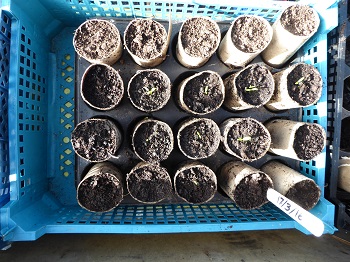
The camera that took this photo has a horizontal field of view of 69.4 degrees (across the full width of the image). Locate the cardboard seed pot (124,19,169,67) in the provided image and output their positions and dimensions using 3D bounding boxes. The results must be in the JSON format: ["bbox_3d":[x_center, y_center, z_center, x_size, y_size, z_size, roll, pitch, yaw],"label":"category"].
[{"bbox_3d":[-0.033,-0.099,0.311,0.045,0.098,0.045,0,95,-4],"label":"cardboard seed pot"}]

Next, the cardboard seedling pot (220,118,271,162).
[{"bbox_3d":[0.079,0.007,0.316,0.045,0.098,0.045,0,92,1],"label":"cardboard seedling pot"}]

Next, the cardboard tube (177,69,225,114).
[{"bbox_3d":[0.026,-0.045,0.310,0.044,0.097,0.044,0,97,-4],"label":"cardboard tube"}]

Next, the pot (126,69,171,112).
[{"bbox_3d":[-0.031,-0.045,0.312,0.045,0.098,0.045,0,93,-6],"label":"pot"}]

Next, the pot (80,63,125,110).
[{"bbox_3d":[-0.079,-0.047,0.306,0.045,0.098,0.045,0,93,-6],"label":"pot"}]

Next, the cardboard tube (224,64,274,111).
[{"bbox_3d":[0.079,-0.046,0.314,0.044,0.097,0.044,0,89,-7],"label":"cardboard tube"}]

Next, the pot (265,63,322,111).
[{"bbox_3d":[0.134,-0.047,0.319,0.044,0.097,0.044,0,87,-7],"label":"pot"}]

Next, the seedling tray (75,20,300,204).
[{"bbox_3d":[0.021,-0.021,0.334,0.281,0.050,0.228,0,91,-4],"label":"seedling tray"}]

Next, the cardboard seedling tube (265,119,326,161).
[{"bbox_3d":[0.135,0.007,0.319,0.044,0.097,0.044,-1,96,-12],"label":"cardboard seedling tube"}]

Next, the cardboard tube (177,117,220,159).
[{"bbox_3d":[0.023,0.007,0.312,0.044,0.097,0.044,0,92,-2],"label":"cardboard tube"}]

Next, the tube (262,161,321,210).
[{"bbox_3d":[0.139,0.065,0.336,0.045,0.098,0.045,0,102,-9],"label":"tube"}]

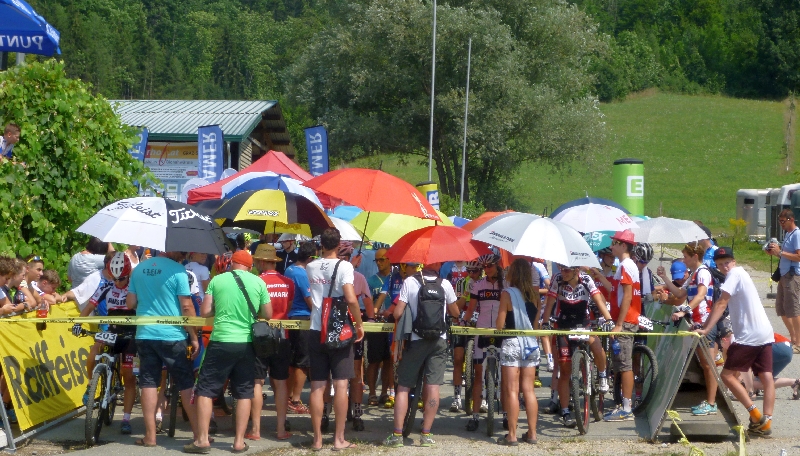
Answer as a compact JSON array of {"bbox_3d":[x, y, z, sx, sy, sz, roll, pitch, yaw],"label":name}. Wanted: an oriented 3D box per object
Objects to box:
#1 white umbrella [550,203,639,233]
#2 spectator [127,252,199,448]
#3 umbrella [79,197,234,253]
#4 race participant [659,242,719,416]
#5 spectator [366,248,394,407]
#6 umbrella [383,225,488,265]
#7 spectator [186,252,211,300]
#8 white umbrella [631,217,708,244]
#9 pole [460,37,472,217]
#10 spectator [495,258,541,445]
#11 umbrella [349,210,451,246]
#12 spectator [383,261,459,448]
[{"bbox_3d":[1.962,-0.106,18.600,0.930,0.250,0.930,5,7,0],"label":"white umbrella"},{"bbox_3d":[-2.127,1.011,16.563,0.640,1.830,0.450,0,2,-9],"label":"spectator"},{"bbox_3d":[-2.072,-0.030,15.800,1.330,0.520,1.330,8,9,0],"label":"umbrella"},{"bbox_3d":[2.840,0.999,18.200,0.650,1.700,0.500,1,-1,-17],"label":"race participant"},{"bbox_3d":[-0.154,1.030,18.867,0.500,1.630,0.380,1,2,14],"label":"spectator"},{"bbox_3d":[0.335,0.132,15.700,0.940,0.410,0.940,1,9,0],"label":"umbrella"},{"bbox_3d":[-2.223,1.060,20.300,0.480,1.700,0.420,-1,-1,39],"label":"spectator"},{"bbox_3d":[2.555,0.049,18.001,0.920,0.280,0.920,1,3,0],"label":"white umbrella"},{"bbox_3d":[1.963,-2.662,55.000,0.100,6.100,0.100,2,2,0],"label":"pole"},{"bbox_3d":[1.066,1.111,16.667,0.440,1.660,0.360,0,2,0],"label":"spectator"},{"bbox_3d":[0.028,-0.028,21.000,1.200,0.500,1.200,0,16,0],"label":"umbrella"},{"bbox_3d":[0.187,0.995,15.714,0.620,1.730,0.500,1,2,-5],"label":"spectator"}]

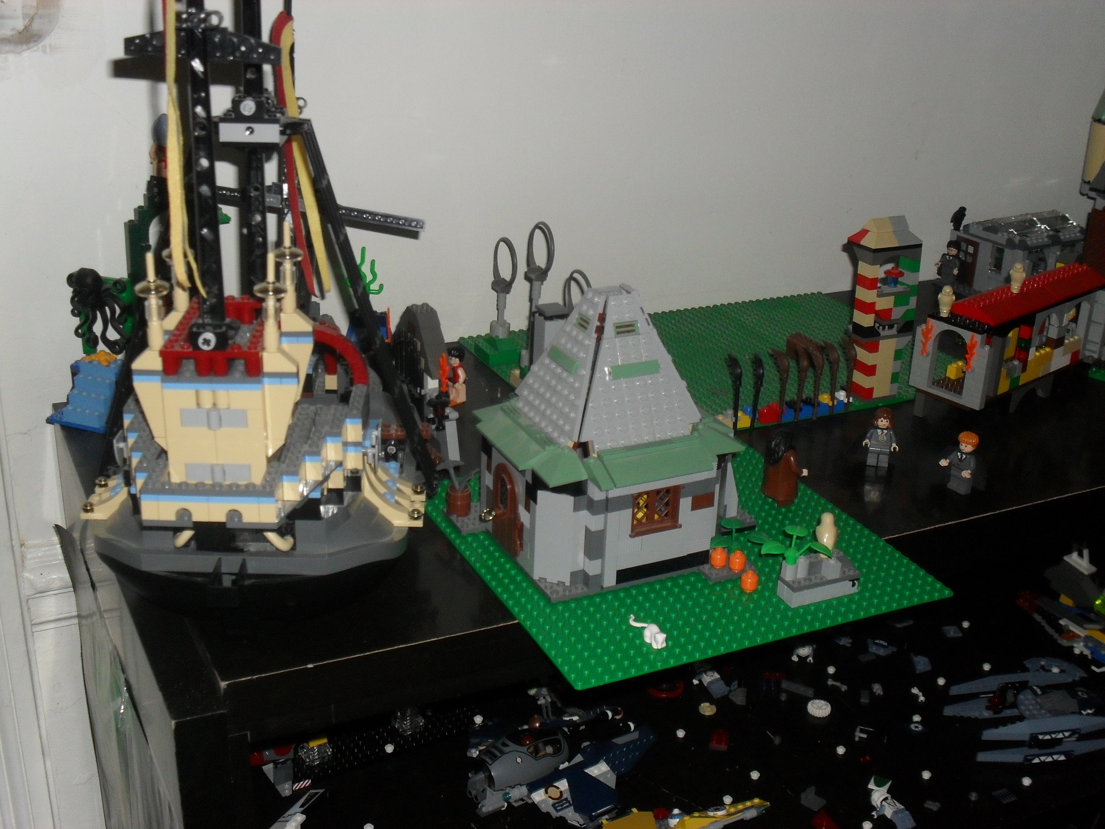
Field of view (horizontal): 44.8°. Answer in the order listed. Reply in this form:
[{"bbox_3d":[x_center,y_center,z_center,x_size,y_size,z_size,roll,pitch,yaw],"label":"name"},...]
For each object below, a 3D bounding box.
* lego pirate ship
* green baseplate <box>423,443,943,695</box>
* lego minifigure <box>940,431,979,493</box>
[{"bbox_3d":[-0.152,-0.099,0.747,0.187,0.400,0.350,2,23,-1],"label":"lego pirate ship"},{"bbox_3d":[0.072,0.079,0.851,0.256,0.004,0.256,-9,25,-24],"label":"green baseplate"},{"bbox_3d":[0.282,0.033,0.926,0.015,0.043,0.025,-12,27,-30],"label":"lego minifigure"}]

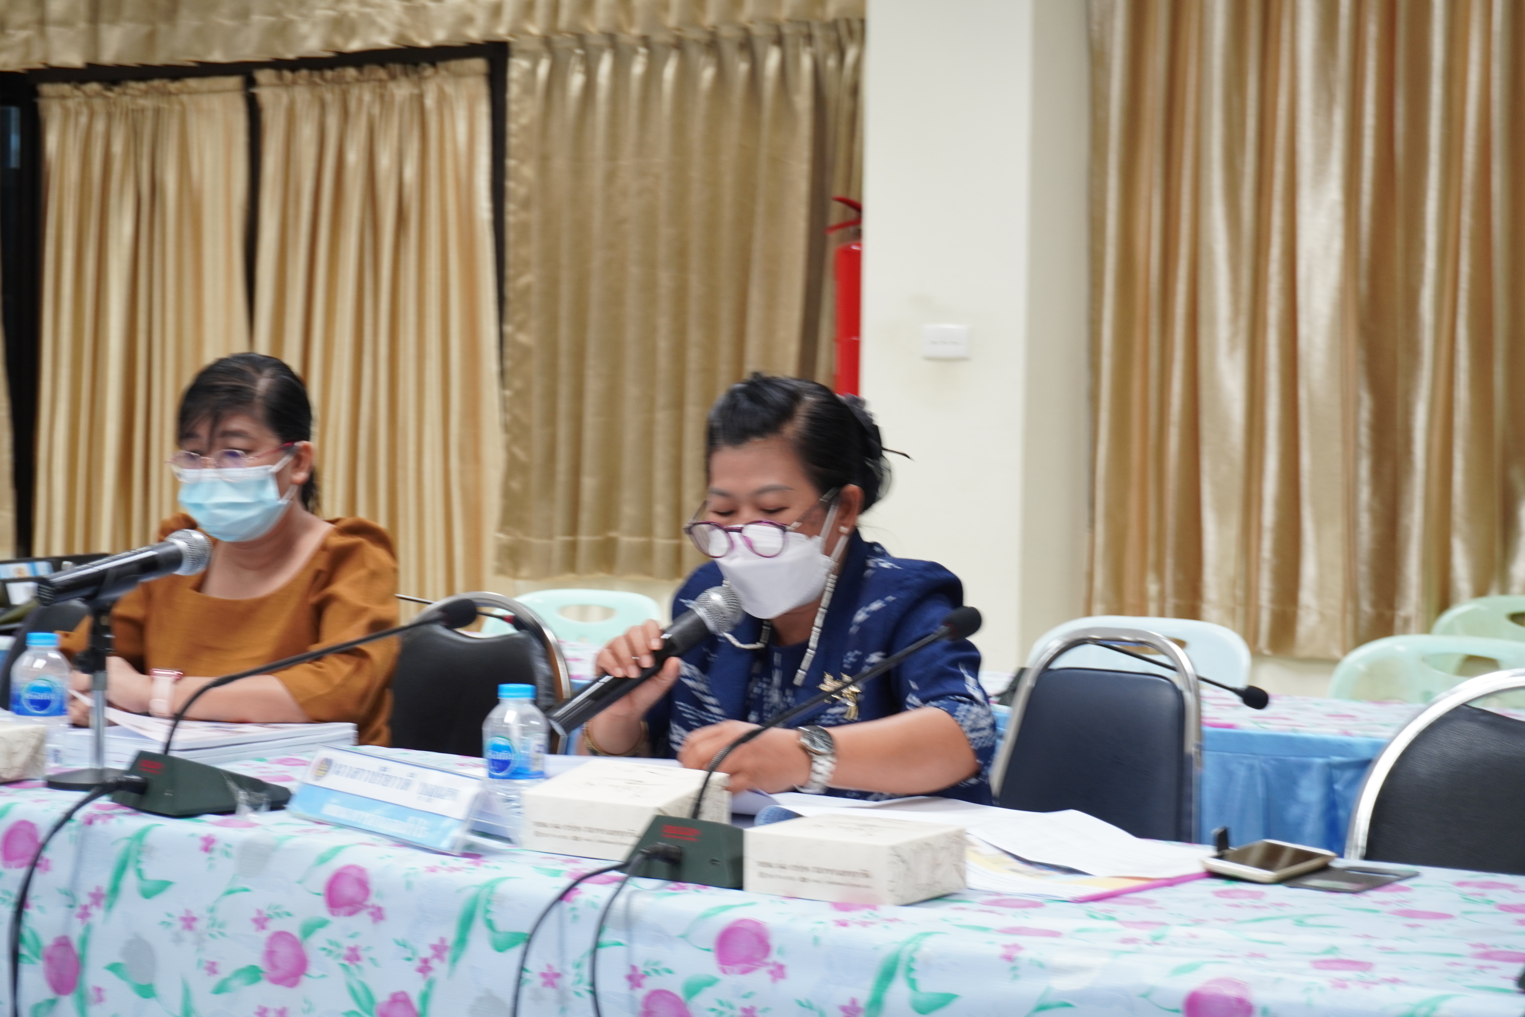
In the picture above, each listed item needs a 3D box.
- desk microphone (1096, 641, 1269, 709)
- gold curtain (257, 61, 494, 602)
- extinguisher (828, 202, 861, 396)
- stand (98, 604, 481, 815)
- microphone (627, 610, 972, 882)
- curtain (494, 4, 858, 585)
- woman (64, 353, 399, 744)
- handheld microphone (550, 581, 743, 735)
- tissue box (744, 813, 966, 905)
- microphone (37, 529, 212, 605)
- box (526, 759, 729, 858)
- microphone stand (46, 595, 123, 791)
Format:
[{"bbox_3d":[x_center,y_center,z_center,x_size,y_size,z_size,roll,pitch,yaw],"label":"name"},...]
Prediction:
[{"bbox_3d":[0.480,0.219,3.854,0.416,0.099,0.090,3,3,36],"label":"desk microphone"},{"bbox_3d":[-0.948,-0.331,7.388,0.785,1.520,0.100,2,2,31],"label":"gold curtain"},{"bbox_3d":[0.242,-0.413,6.500,0.180,0.540,0.160,1,2,-6],"label":"extinguisher"},{"bbox_3d":[-0.442,0.189,2.938,0.403,0.189,0.149,-1,3,-42],"label":"stand"},{"bbox_3d":[0.035,0.206,2.702,0.186,0.222,0.351,4,5,35],"label":"microphone"},{"bbox_3d":[-0.175,-0.482,6.867,1.058,1.317,0.120,2,2,31],"label":"curtain"},{"bbox_3d":[-0.670,0.400,3.560,0.520,1.190,0.720,3,5,33],"label":"woman"},{"bbox_3d":[-0.111,0.147,2.830,0.236,0.049,0.049,-36,0,-22],"label":"handheld microphone"},{"bbox_3d":[0.081,0.302,2.560,0.150,0.051,0.115,3,5,32],"label":"tissue box"},{"bbox_3d":[-0.653,0.065,3.035,0.049,0.049,0.220,3,13,42],"label":"microphone"},{"bbox_3d":[-0.119,0.267,2.618,0.136,0.049,0.129,3,10,27],"label":"box"},{"bbox_3d":[-0.681,0.183,3.058,0.120,0.200,0.120,3,5,30],"label":"microphone stand"}]

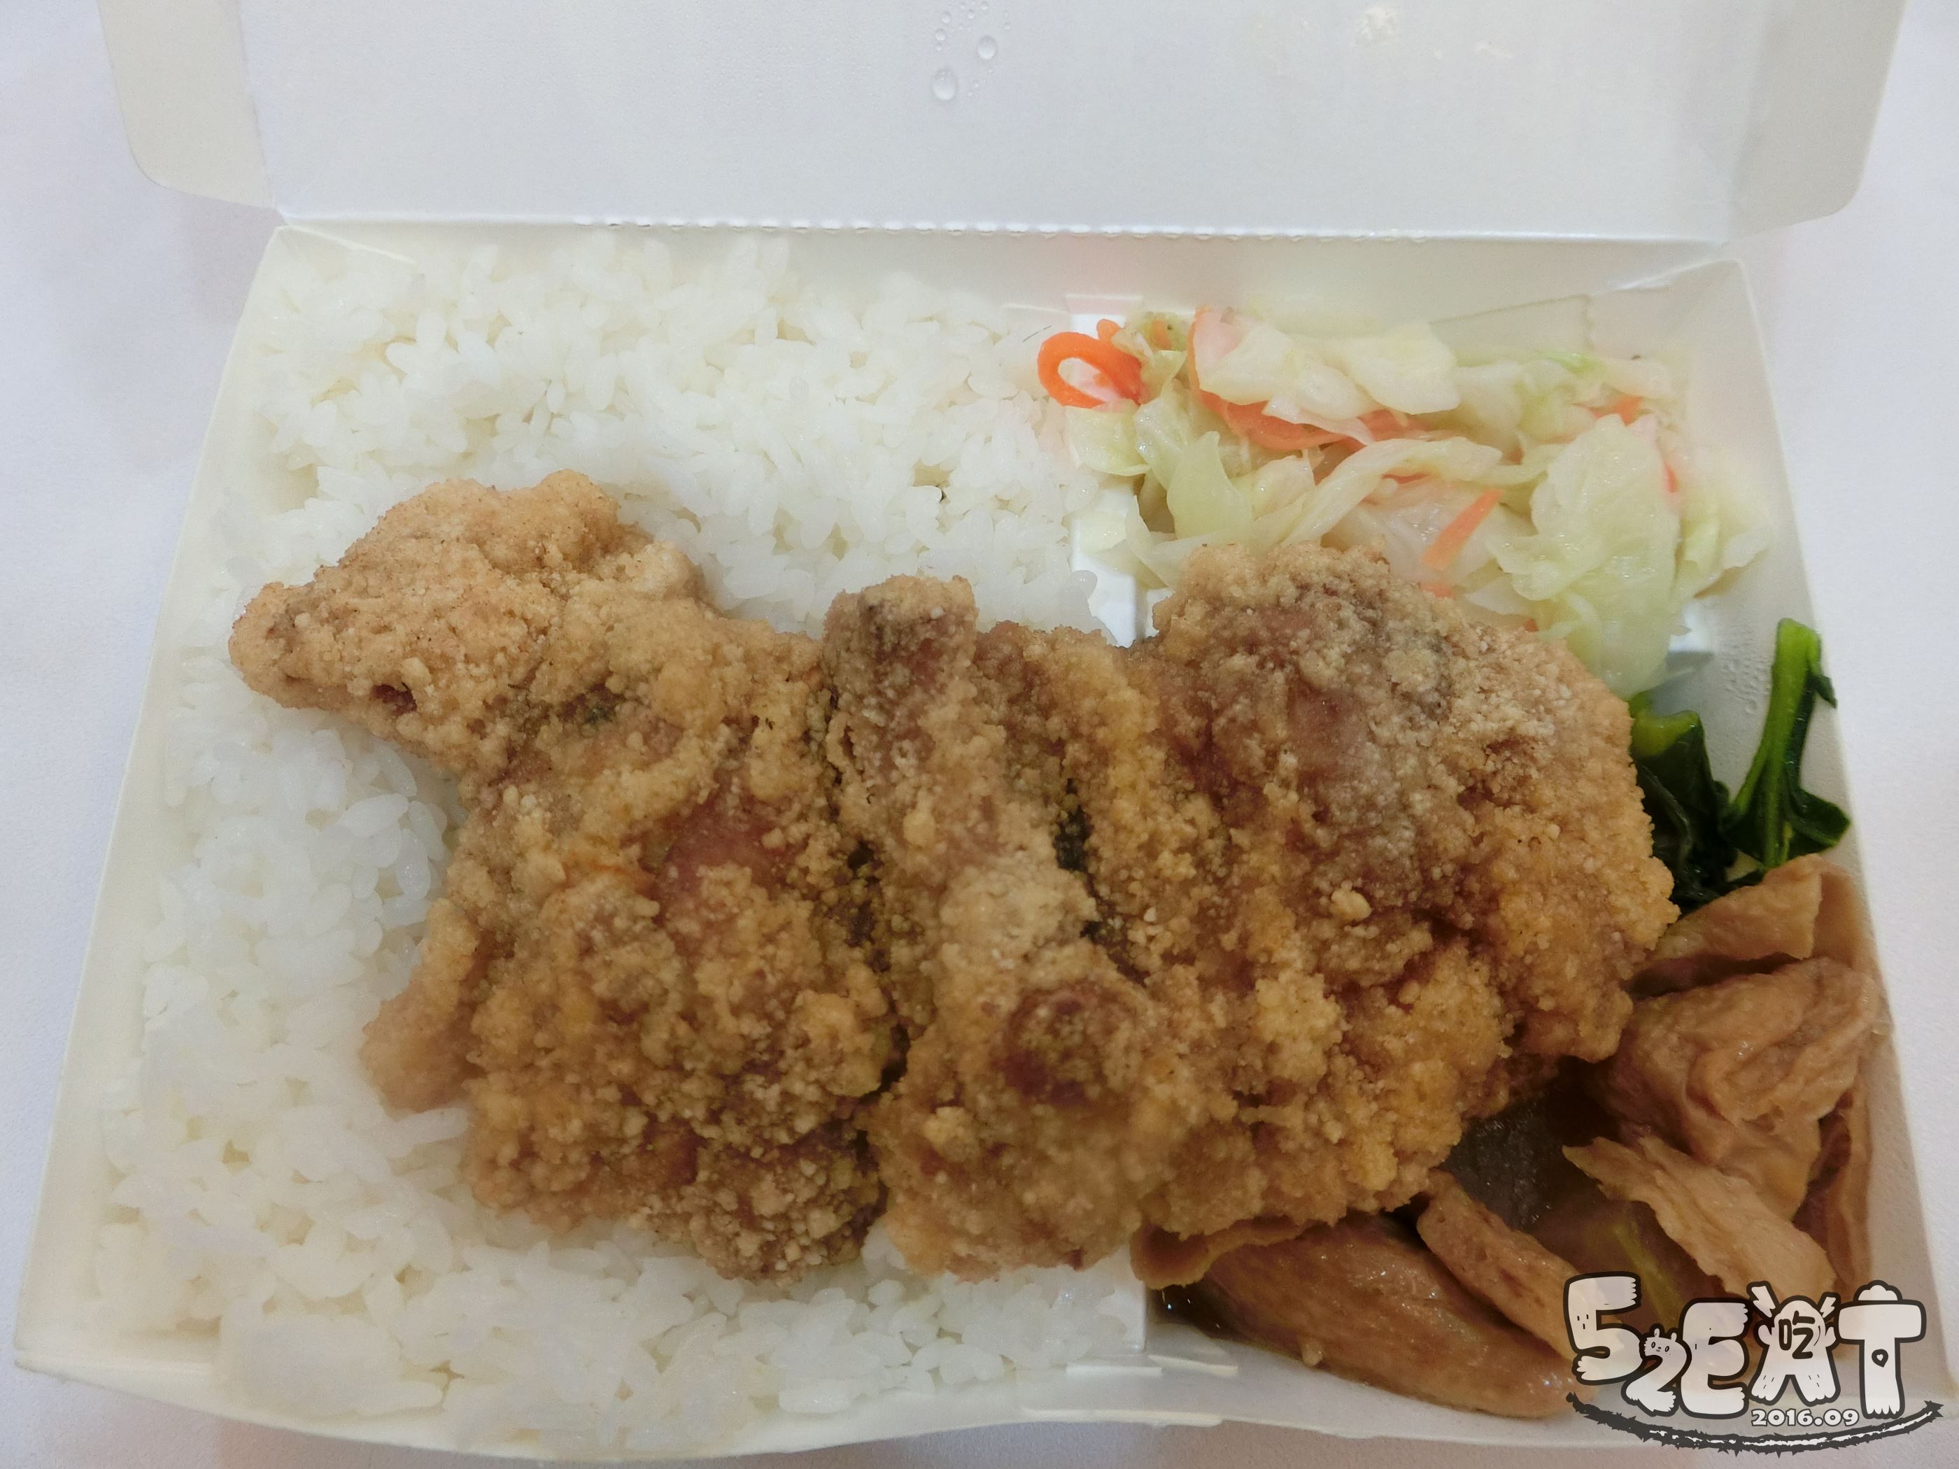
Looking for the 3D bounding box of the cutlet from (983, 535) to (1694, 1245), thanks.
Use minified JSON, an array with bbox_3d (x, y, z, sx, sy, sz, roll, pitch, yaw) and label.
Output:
[{"bbox_3d":[0.043,0.013,0.170,0.076,0.030,0.080,-9,71,-3],"label":"cutlet"}]

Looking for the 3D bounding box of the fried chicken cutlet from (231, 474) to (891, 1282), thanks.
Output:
[{"bbox_3d":[-0.046,0.013,0.173,0.067,0.028,0.110,-23,72,-7],"label":"fried chicken cutlet"}]

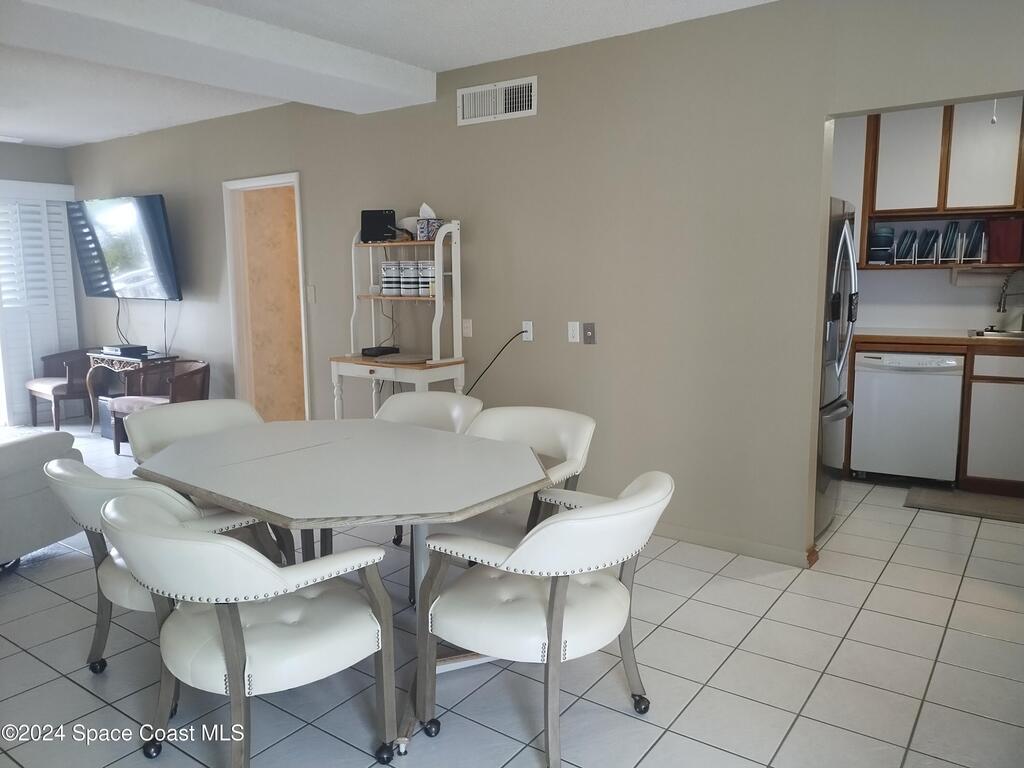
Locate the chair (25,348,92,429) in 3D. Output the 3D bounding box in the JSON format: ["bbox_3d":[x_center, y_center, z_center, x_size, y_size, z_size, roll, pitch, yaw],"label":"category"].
[{"bbox_3d":[-4.374,0.021,7.341,0.560,0.740,0.570,6,10,40],"label":"chair"}]

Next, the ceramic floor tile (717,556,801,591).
[{"bbox_3d":[1.151,0.873,3.422,0.302,0.010,0.302,6,10,35],"label":"ceramic floor tile"}]

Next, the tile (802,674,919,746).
[{"bbox_3d":[1.102,1.023,2.327,0.301,0.010,0.301,5,10,36],"label":"tile"}]

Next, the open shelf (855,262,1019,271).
[{"bbox_3d":[2.757,-0.760,4.799,0.920,0.030,0.300,6,10,35],"label":"open shelf"}]

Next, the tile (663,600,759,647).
[{"bbox_3d":[0.790,0.943,2.915,0.297,0.010,0.297,5,10,36],"label":"tile"}]

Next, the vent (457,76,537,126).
[{"bbox_3d":[-0.109,-1.581,4.134,0.557,0.207,0.025,5,10,36],"label":"vent"}]

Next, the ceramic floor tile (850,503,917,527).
[{"bbox_3d":[2.104,0.747,4.183,0.297,0.010,0.297,5,10,36],"label":"ceramic floor tile"}]

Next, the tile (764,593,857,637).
[{"bbox_3d":[1.220,0.934,3.001,0.302,0.010,0.302,6,10,35],"label":"tile"}]

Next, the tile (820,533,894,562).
[{"bbox_3d":[1.736,0.813,3.675,0.297,0.010,0.297,5,10,36],"label":"tile"}]

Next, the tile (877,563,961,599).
[{"bbox_3d":[1.825,0.882,3.304,0.301,0.010,0.301,5,10,36],"label":"tile"}]

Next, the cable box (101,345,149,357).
[{"bbox_3d":[-3.480,-0.305,6.661,0.310,0.060,0.235,5,10,36],"label":"cable box"}]

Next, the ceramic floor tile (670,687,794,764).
[{"bbox_3d":[0.677,1.037,2.259,0.301,0.010,0.301,5,10,36],"label":"ceramic floor tile"}]

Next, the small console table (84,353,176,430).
[{"bbox_3d":[-3.422,0.112,6.676,1.012,0.740,0.308,5,10,36],"label":"small console table"}]

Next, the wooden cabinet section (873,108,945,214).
[{"bbox_3d":[2.603,-1.448,4.801,0.363,0.646,0.300,5,10,36],"label":"wooden cabinet section"}]

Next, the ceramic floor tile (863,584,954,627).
[{"bbox_3d":[1.646,0.922,3.069,0.302,0.010,0.302,6,10,35],"label":"ceramic floor tile"}]

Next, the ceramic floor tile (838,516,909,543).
[{"bbox_3d":[1.939,0.789,3.969,0.301,0.010,0.301,5,10,36],"label":"ceramic floor tile"}]

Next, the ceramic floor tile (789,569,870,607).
[{"bbox_3d":[1.381,0.885,3.196,0.297,0.010,0.297,5,10,36],"label":"ceramic floor tile"}]

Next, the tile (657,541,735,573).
[{"bbox_3d":[0.903,0.850,3.574,0.297,0.010,0.297,5,10,36],"label":"tile"}]

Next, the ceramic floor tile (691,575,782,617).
[{"bbox_3d":[0.962,0.900,3.133,0.297,0.010,0.297,5,10,36],"label":"ceramic floor tile"}]

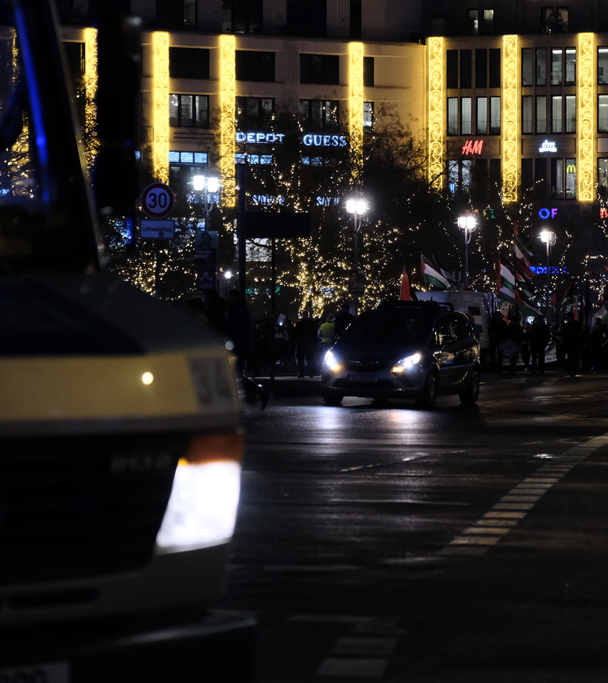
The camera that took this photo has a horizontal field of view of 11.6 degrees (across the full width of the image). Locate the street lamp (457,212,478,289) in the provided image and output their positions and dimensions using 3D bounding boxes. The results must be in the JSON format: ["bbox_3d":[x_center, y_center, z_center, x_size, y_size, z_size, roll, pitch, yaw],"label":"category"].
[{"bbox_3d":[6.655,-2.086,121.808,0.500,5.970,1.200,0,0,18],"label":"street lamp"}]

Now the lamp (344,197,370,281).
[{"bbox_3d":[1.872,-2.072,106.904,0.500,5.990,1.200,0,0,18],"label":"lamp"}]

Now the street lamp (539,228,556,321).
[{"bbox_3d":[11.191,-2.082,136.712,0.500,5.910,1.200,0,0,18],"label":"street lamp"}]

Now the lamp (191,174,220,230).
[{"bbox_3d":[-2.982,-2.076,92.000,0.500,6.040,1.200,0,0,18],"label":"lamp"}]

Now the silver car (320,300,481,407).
[{"bbox_3d":[1.658,0.188,50.099,1.920,1.770,4.620,0,0,18],"label":"silver car"}]

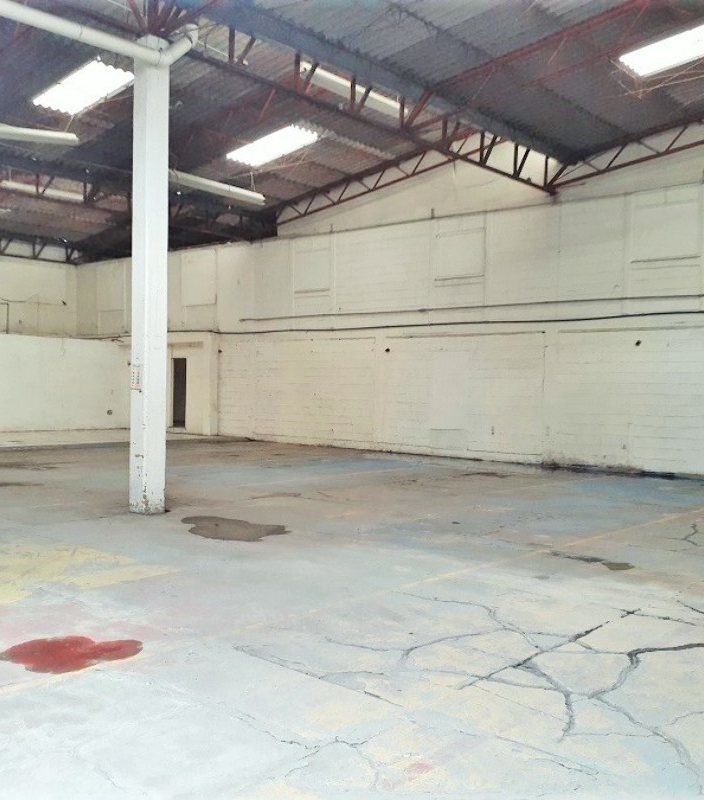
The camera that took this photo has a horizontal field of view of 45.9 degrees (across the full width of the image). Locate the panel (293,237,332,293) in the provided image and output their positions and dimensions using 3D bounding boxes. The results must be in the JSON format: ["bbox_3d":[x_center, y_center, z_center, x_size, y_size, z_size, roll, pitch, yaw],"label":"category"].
[{"bbox_3d":[-0.991,-3.395,20.945,1.306,1.300,0.080,2,2,41],"label":"panel"}]

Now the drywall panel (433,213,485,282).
[{"bbox_3d":[2.329,-3.288,18.044,1.321,1.301,0.080,2,2,41],"label":"drywall panel"}]

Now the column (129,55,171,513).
[{"bbox_3d":[-2.486,-1.416,10.245,0.300,5.600,0.300,2,2,41],"label":"column"}]

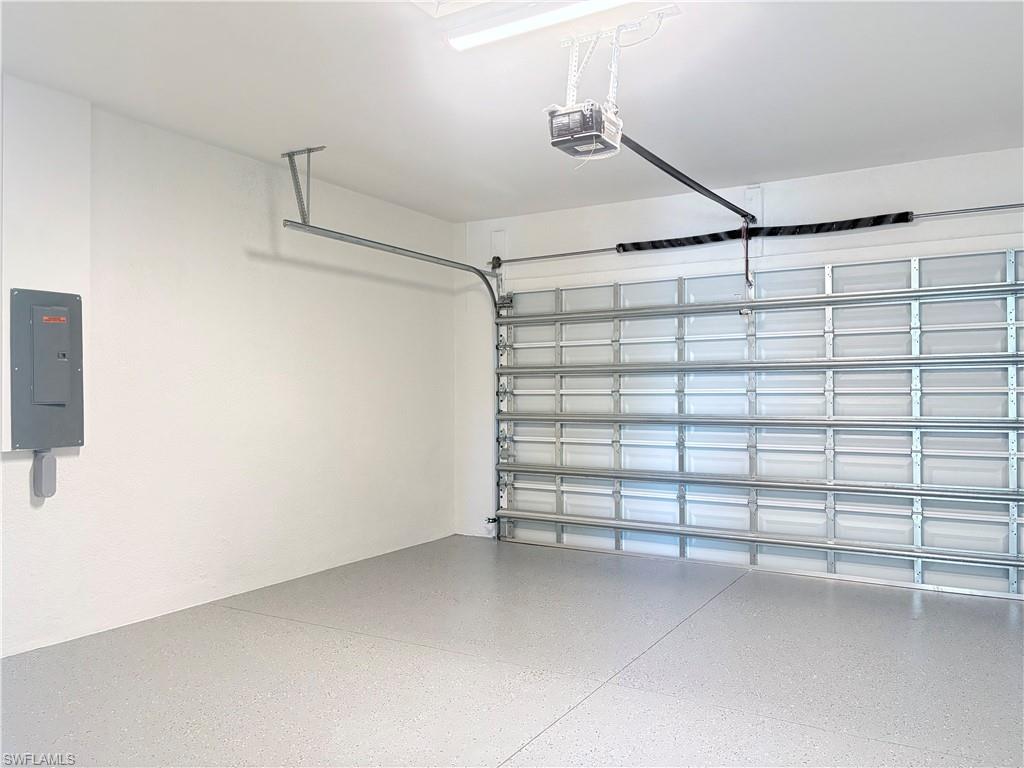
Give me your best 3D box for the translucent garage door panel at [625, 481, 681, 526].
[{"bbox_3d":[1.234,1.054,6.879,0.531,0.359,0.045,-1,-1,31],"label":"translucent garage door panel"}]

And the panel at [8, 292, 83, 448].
[{"bbox_3d":[-2.720,-0.082,4.489,0.069,0.910,0.407,-1,-1,31],"label":"panel"}]

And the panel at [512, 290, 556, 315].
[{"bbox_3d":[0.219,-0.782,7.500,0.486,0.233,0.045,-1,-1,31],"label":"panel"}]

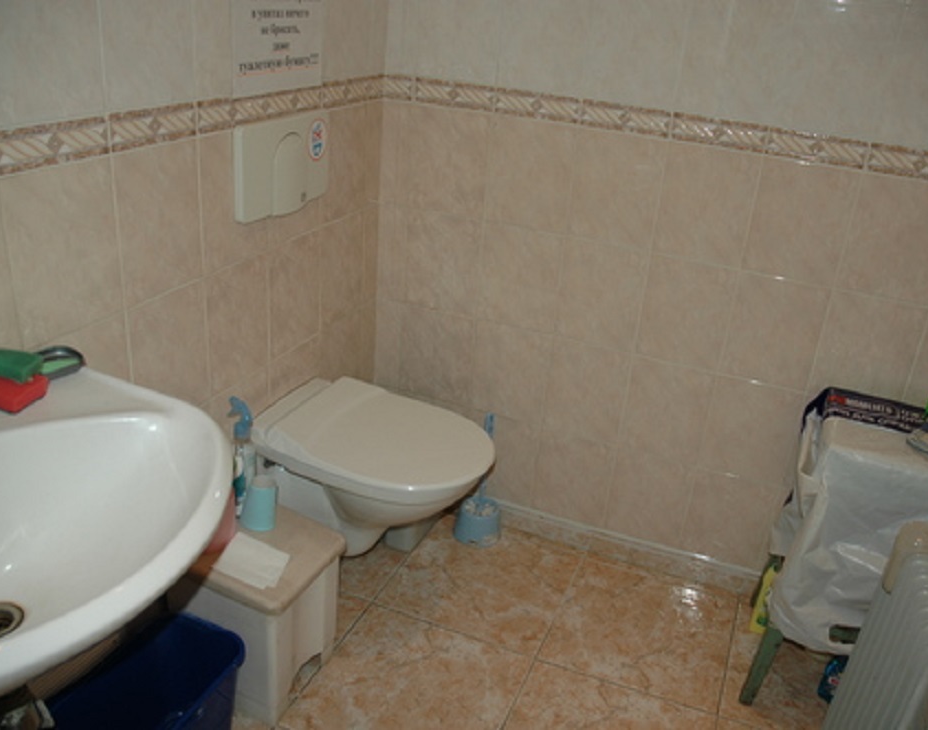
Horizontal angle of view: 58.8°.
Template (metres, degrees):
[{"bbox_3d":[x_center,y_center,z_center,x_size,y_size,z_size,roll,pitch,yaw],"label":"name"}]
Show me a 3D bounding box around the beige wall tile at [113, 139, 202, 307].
[{"bbox_3d":[-0.492,-0.235,1.341,0.010,0.252,0.200,14,26,19],"label":"beige wall tile"}]

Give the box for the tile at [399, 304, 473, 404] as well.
[{"bbox_3d":[-0.070,-0.020,2.150,0.200,0.252,0.010,14,26,19],"label":"tile"}]

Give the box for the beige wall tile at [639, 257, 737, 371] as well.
[{"bbox_3d":[0.508,-0.120,1.894,0.200,0.250,0.010,14,26,19],"label":"beige wall tile"}]

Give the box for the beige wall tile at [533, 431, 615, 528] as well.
[{"bbox_3d":[0.285,0.294,2.168,0.200,0.247,0.010,14,26,19],"label":"beige wall tile"}]

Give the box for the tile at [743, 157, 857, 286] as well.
[{"bbox_3d":[0.699,-0.296,1.710,0.200,0.250,0.010,14,26,19],"label":"tile"}]

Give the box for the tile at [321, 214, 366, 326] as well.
[{"bbox_3d":[-0.288,-0.225,1.956,0.010,0.252,0.200,14,26,19],"label":"tile"}]

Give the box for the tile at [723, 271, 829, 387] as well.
[{"bbox_3d":[0.672,-0.070,1.786,0.200,0.252,0.010,14,26,19],"label":"tile"}]

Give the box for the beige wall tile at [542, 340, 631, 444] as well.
[{"bbox_3d":[0.302,0.066,2.048,0.200,0.250,0.010,14,26,19],"label":"beige wall tile"}]

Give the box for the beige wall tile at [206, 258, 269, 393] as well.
[{"bbox_3d":[-0.443,-0.082,1.617,0.009,0.250,0.200,14,26,18],"label":"beige wall tile"}]

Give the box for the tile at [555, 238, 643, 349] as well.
[{"bbox_3d":[0.315,-0.159,1.916,0.200,0.252,0.010,14,26,19],"label":"tile"}]

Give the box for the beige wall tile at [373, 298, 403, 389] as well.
[{"bbox_3d":[-0.201,-0.051,2.196,0.085,0.252,0.010,14,26,19],"label":"beige wall tile"}]

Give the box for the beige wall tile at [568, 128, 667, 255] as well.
[{"bbox_3d":[0.338,-0.391,1.838,0.200,0.250,0.010,14,26,19],"label":"beige wall tile"}]

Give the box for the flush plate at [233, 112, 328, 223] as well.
[{"bbox_3d":[-0.356,-0.403,1.646,0.024,0.175,0.300,14,26,19],"label":"flush plate"}]

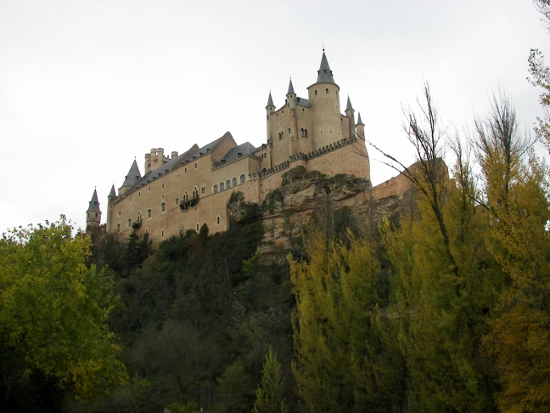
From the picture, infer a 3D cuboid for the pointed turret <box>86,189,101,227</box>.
[{"bbox_3d":[-81.839,1.018,259.502,6.200,19.250,6.200,3,-14,-17],"label":"pointed turret"}]

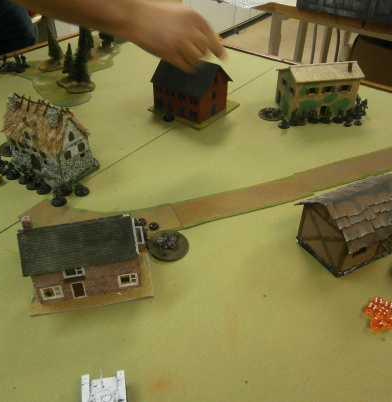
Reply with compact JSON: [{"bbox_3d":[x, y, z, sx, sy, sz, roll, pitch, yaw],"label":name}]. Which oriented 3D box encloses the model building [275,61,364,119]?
[{"bbox_3d":[0.274,-0.255,0.896,0.154,0.110,0.093,-7,39,-9],"label":"model building"}]

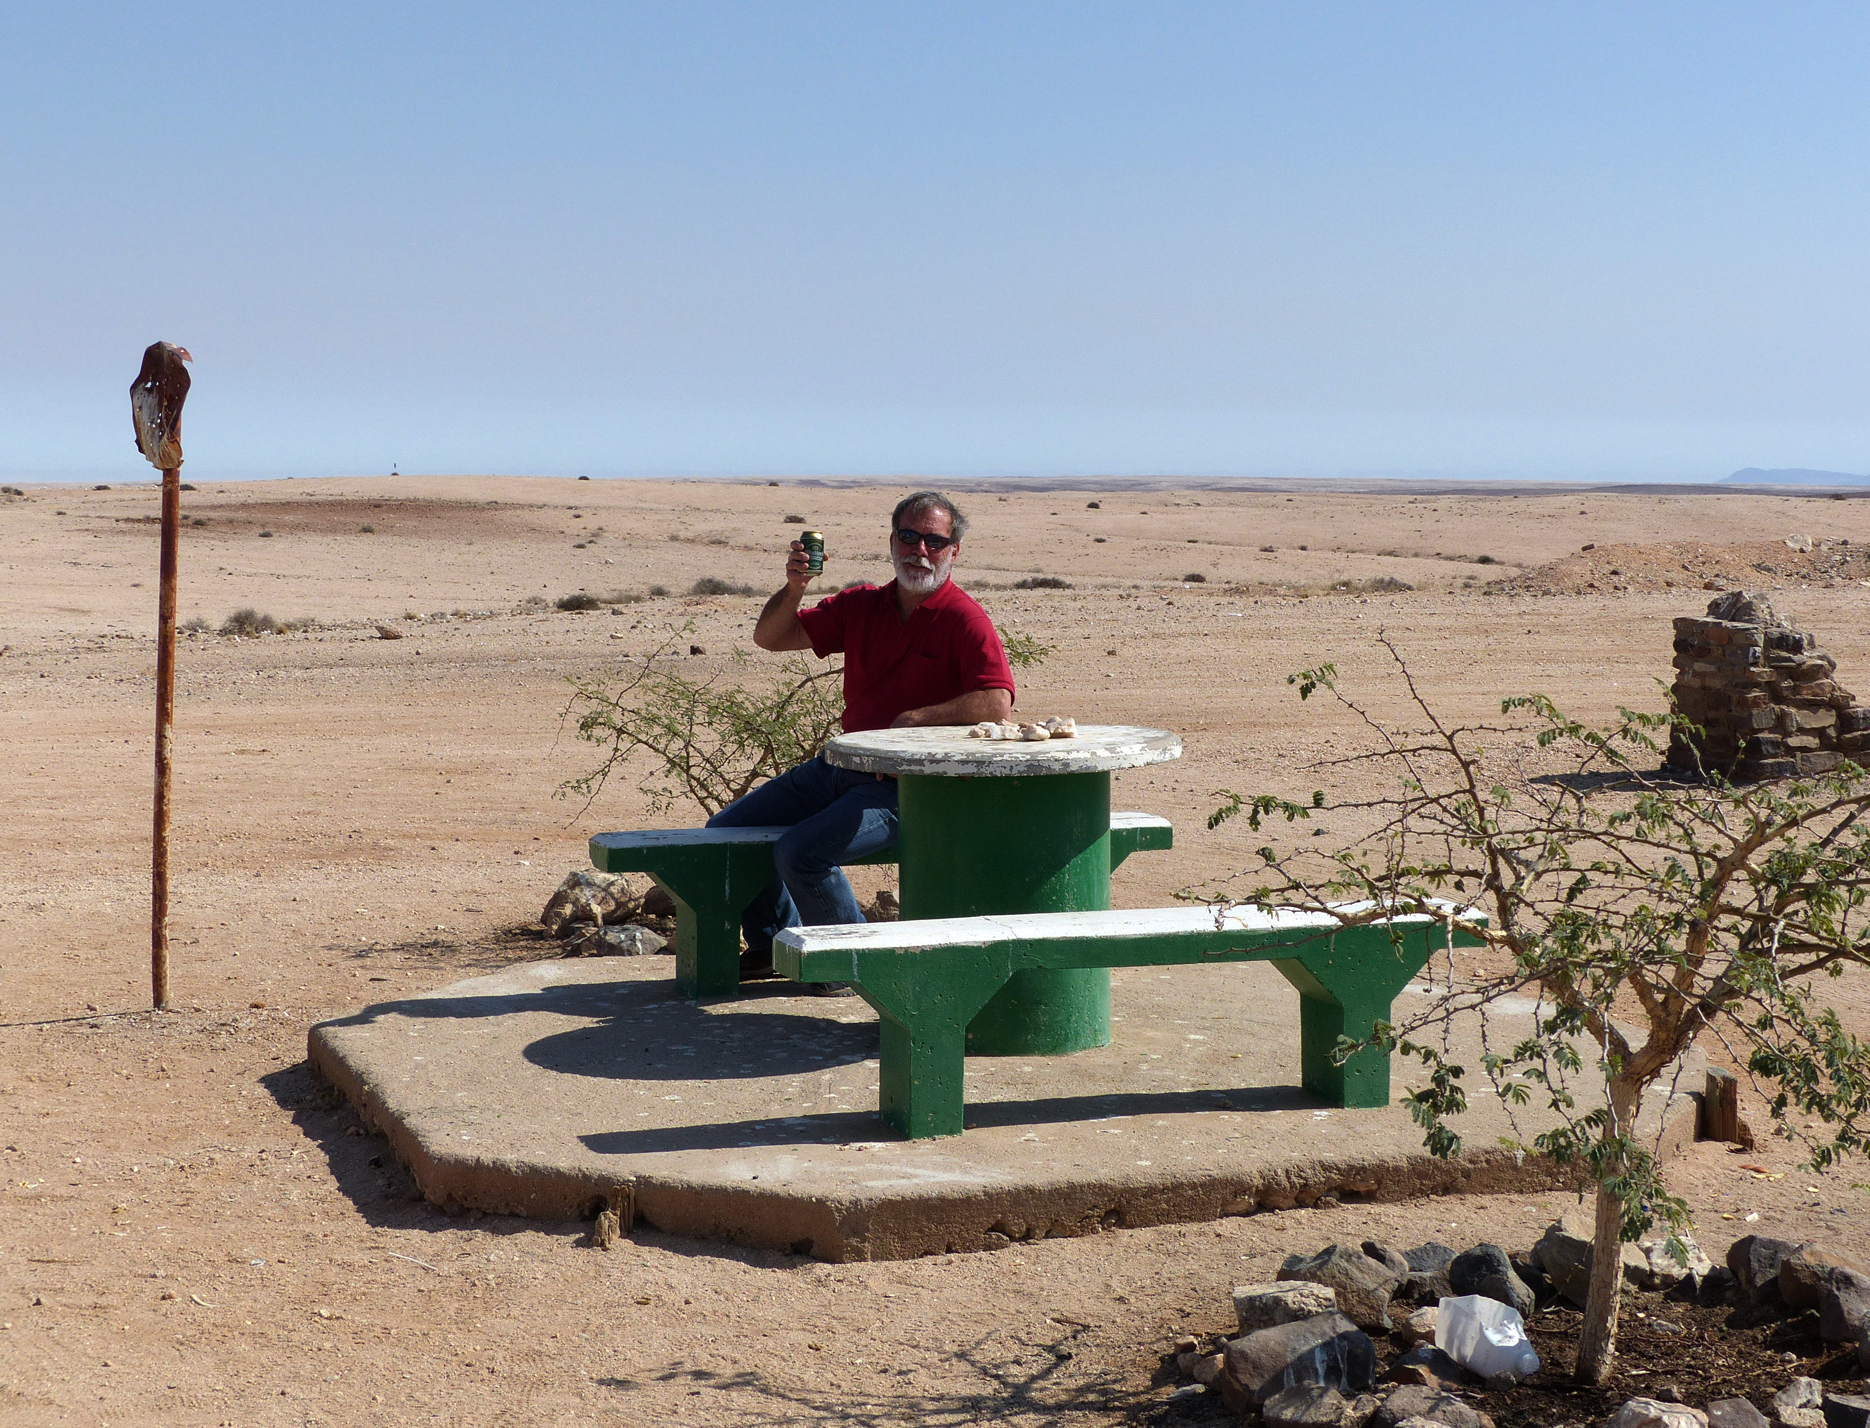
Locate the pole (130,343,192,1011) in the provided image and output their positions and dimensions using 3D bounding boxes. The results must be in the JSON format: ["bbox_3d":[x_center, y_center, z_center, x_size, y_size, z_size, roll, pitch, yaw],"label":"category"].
[{"bbox_3d":[-2.198,-0.095,9.214,0.175,1.902,0.136,2,4,0],"label":"pole"}]

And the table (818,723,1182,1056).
[{"bbox_3d":[0.173,0.444,8.251,0.897,0.761,0.897,0,4,0],"label":"table"}]

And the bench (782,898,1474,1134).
[{"bbox_3d":[0.458,0.679,7.280,1.649,0.436,0.205,-1,4,-20],"label":"bench"}]

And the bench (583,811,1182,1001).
[{"bbox_3d":[-0.134,0.539,9.169,1.675,0.436,0.205,-1,4,-20],"label":"bench"}]

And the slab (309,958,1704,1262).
[{"bbox_3d":[0.186,0.887,8.282,3.327,0.126,3.298,-1,4,-20],"label":"slab"}]

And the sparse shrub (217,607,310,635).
[{"bbox_3d":[-6.666,-0.915,32.209,0.908,0.278,0.817,0,4,0],"label":"sparse shrub"}]

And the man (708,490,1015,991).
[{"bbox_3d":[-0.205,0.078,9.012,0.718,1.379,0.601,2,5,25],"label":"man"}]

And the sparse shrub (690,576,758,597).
[{"bbox_3d":[-2.805,-1.699,43.102,0.923,0.255,0.831,0,4,0],"label":"sparse shrub"}]

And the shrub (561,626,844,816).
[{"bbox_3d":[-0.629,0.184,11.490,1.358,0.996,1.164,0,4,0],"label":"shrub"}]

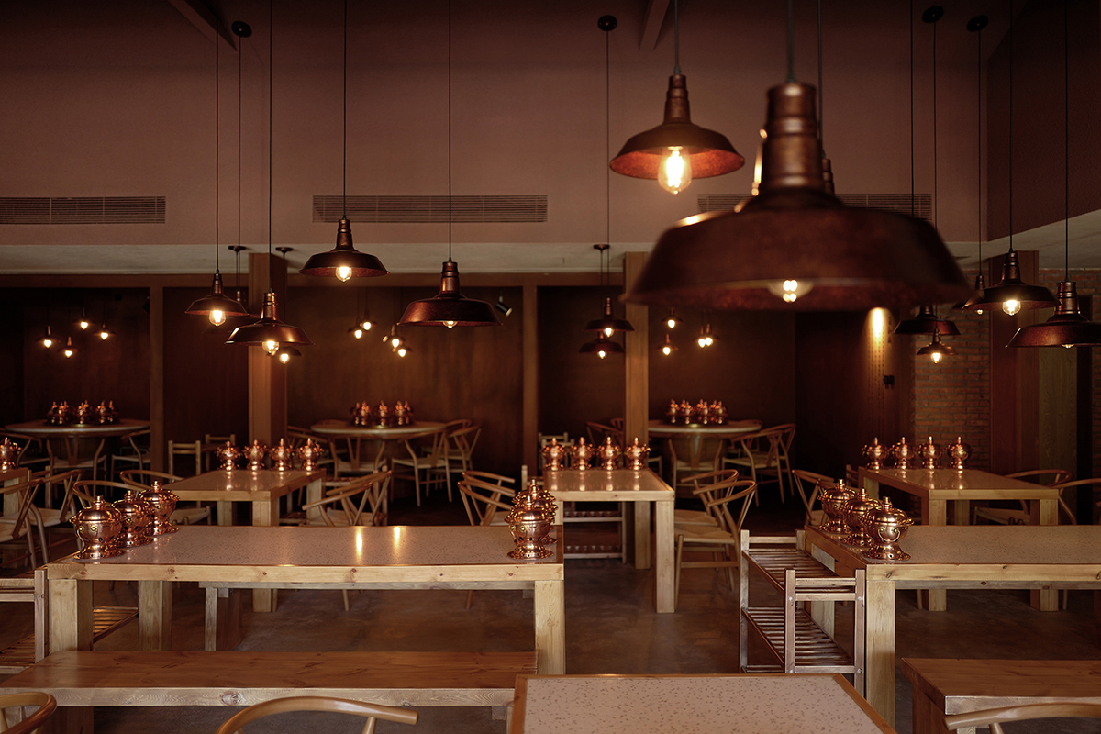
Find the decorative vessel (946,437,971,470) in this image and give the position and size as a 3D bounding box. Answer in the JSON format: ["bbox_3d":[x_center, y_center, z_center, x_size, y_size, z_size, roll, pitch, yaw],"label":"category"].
[{"bbox_3d":[3.056,0.645,6.400,0.197,0.245,0.190,0,0,1],"label":"decorative vessel"}]

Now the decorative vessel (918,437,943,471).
[{"bbox_3d":[2.896,0.663,6.495,0.193,0.247,0.193,0,-1,1],"label":"decorative vessel"}]

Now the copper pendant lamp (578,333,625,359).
[{"bbox_3d":[0.411,-0.205,6.850,0.360,0.280,0.360,0,0,0],"label":"copper pendant lamp"}]

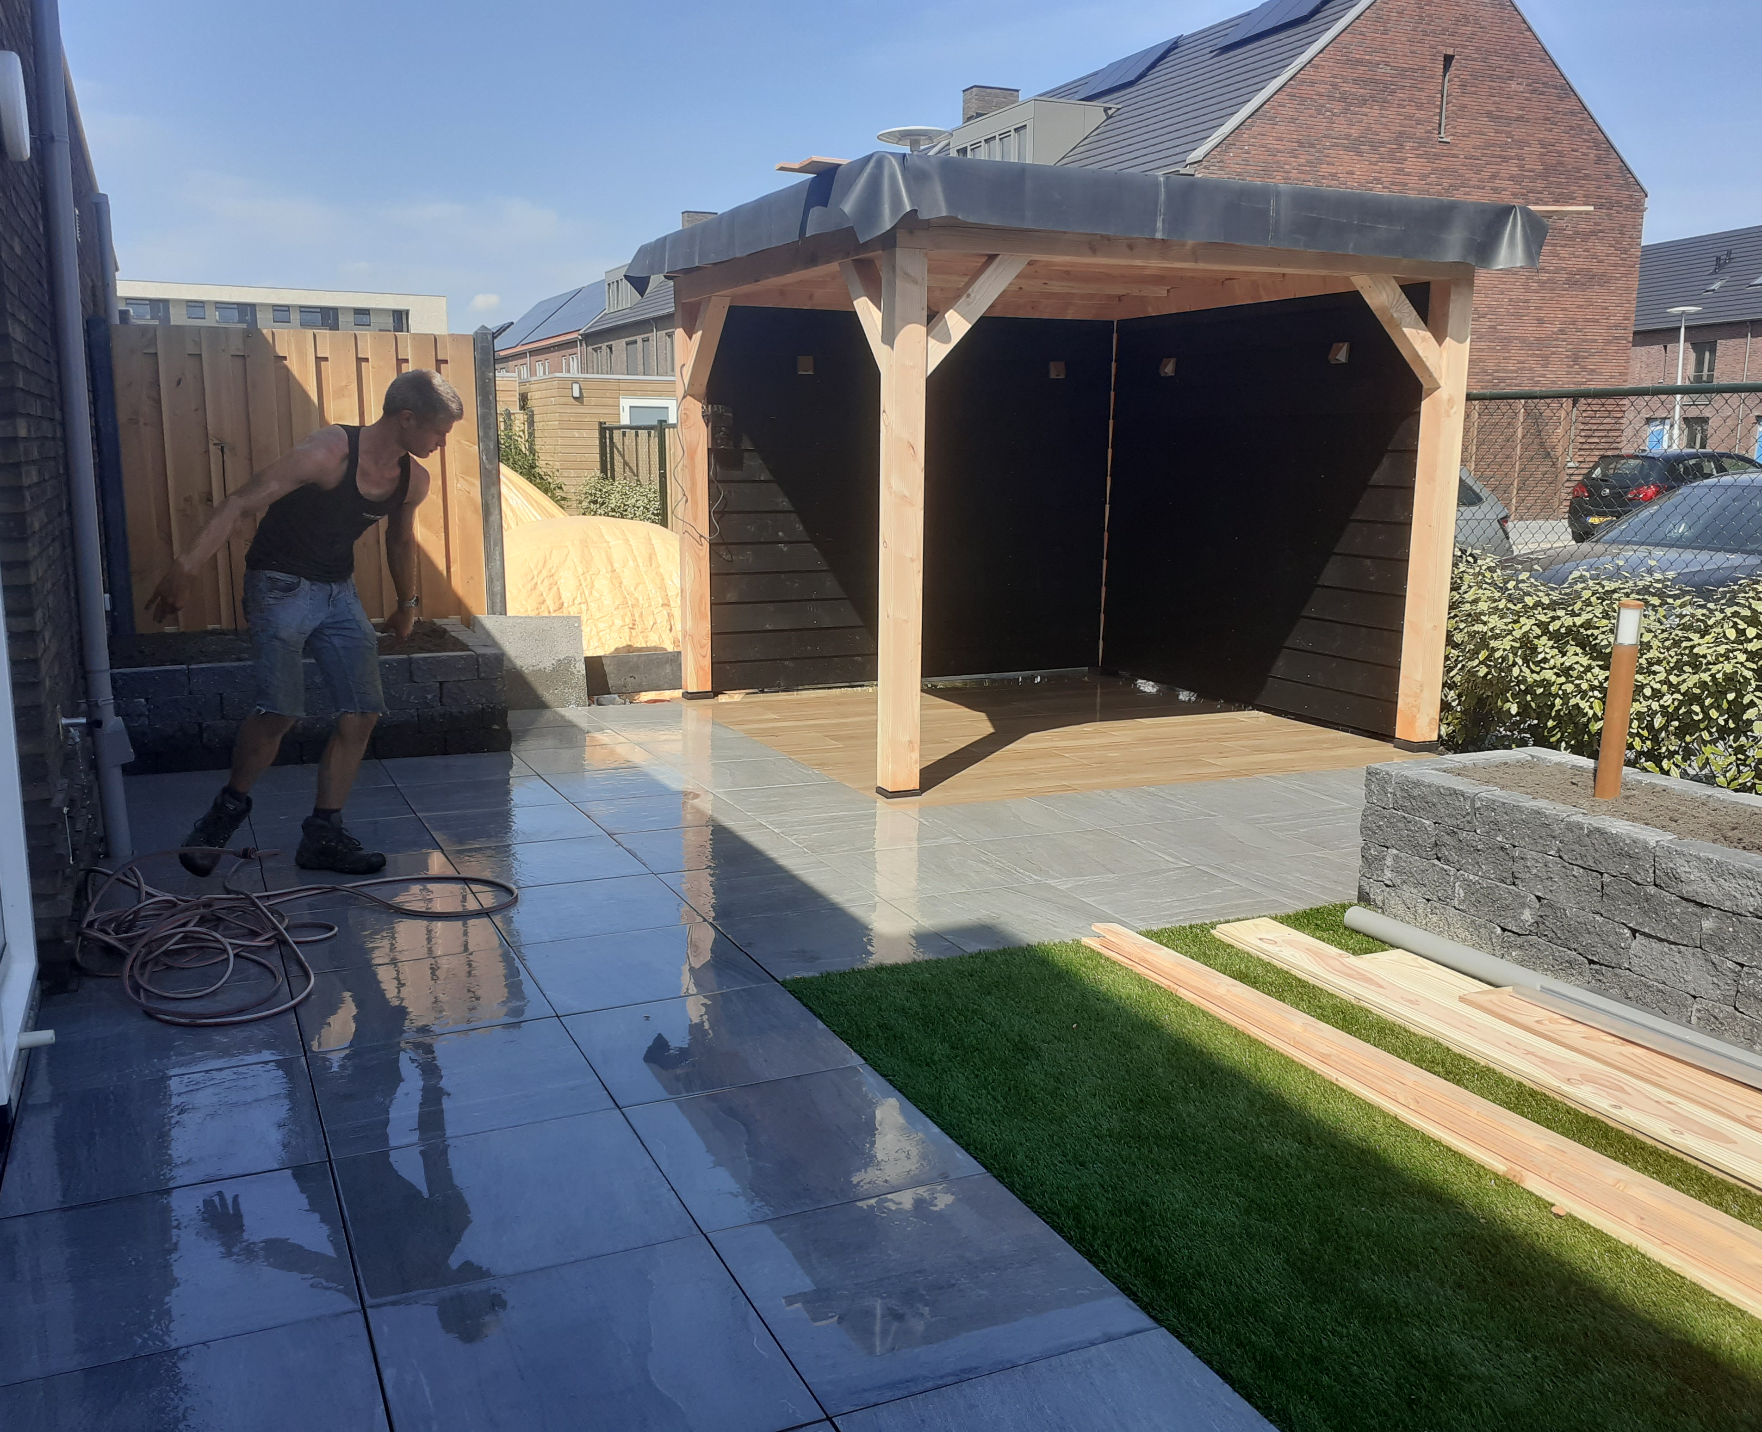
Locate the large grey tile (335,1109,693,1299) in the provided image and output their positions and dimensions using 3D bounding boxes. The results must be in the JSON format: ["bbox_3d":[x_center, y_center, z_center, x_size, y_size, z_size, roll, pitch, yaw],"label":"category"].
[{"bbox_3d":[-0.730,0.955,2.926,0.598,0.030,0.598,-4,11,-24],"label":"large grey tile"}]

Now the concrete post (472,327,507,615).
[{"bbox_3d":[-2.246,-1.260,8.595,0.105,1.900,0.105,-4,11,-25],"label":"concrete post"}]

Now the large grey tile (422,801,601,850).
[{"bbox_3d":[-1.447,0.445,5.866,0.598,0.030,0.598,-4,11,-24],"label":"large grey tile"}]

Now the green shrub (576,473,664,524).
[{"bbox_3d":[-2.360,-1.508,13.500,0.780,1.200,0.720,-4,11,-25],"label":"green shrub"}]

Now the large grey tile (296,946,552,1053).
[{"bbox_3d":[-1.236,0.767,4.002,0.598,0.030,0.598,-4,11,-24],"label":"large grey tile"}]

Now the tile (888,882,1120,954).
[{"bbox_3d":[0.403,0.647,4.750,0.600,0.030,0.600,-4,11,-25],"label":"tile"}]

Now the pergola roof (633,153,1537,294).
[{"bbox_3d":[0.831,-2.421,7.905,3.450,0.275,3.420,-4,11,-25],"label":"pergola roof"}]

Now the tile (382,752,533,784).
[{"bbox_3d":[-1.963,0.257,6.940,0.600,0.030,0.600,-4,11,-25],"label":"tile"}]

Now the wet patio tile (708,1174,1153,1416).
[{"bbox_3d":[0.073,1.006,2.631,0.600,0.030,0.600,-4,11,-25],"label":"wet patio tile"}]

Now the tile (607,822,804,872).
[{"bbox_3d":[-0.638,0.502,5.589,0.600,0.030,0.600,-4,11,-25],"label":"tile"}]

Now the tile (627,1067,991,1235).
[{"bbox_3d":[-0.184,0.915,3.175,0.598,0.030,0.598,-4,11,-24],"label":"tile"}]

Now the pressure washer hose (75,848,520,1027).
[{"bbox_3d":[-1.760,0.593,4.590,1.300,0.110,1.600,-4,11,-25],"label":"pressure washer hose"}]

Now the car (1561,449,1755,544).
[{"bbox_3d":[13.550,-3.620,24.680,4.150,1.480,1.760,-4,11,-24],"label":"car"}]

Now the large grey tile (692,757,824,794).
[{"bbox_3d":[-0.615,0.272,6.905,0.600,0.030,0.600,-4,11,-25],"label":"large grey tile"}]

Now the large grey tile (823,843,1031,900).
[{"bbox_3d":[0.148,0.553,5.289,0.600,0.030,0.600,-4,11,-25],"label":"large grey tile"}]

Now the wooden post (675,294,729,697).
[{"bbox_3d":[-1.097,-1.286,8.893,0.146,2.313,0.146,-4,11,-24],"label":"wooden post"}]

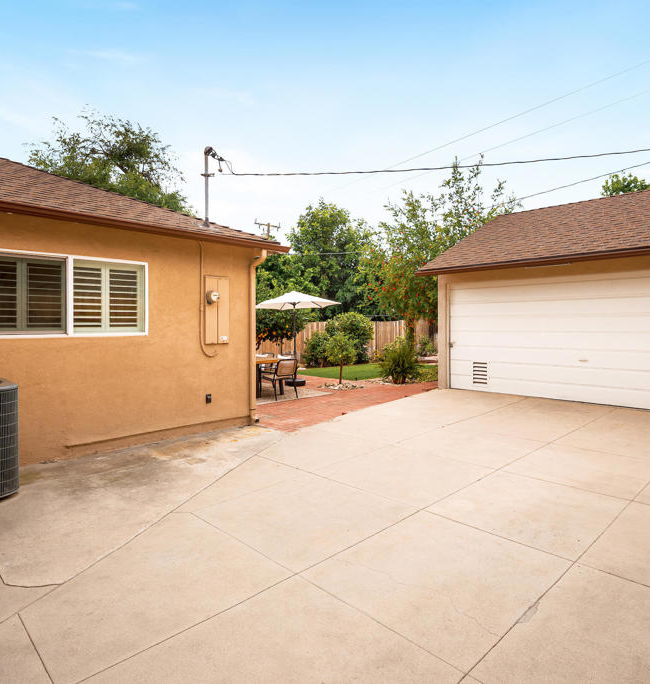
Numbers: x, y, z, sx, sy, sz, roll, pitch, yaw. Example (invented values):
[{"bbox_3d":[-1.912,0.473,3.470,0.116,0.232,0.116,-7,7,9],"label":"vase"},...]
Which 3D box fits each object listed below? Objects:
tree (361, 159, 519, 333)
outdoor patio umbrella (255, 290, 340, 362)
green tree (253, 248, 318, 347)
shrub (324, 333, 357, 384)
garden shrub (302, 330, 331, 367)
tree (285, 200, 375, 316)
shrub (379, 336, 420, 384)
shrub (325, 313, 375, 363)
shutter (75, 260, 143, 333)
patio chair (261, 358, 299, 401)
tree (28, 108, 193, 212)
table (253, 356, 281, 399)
[{"bbox_3d":[3.957,-2.683,15.600,5.414,7.208,5.414,0,2,0],"label":"tree"},{"bbox_3d":[-0.744,-0.087,11.040,2.290,2.290,2.290,0,2,0],"label":"outdoor patio umbrella"},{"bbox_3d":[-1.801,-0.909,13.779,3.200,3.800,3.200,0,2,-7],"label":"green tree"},{"bbox_3d":[0.376,0.406,11.050,0.801,1.250,0.801,0,2,0],"label":"shrub"},{"bbox_3d":[-0.259,0.274,15.715,1.200,1.320,1.200,0,2,-1],"label":"garden shrub"},{"bbox_3d":[0.152,-2.636,19.731,4.000,6.900,4.000,0,2,0],"label":"tree"},{"bbox_3d":[1.844,0.431,11.118,1.000,1.140,1.000,0,2,9],"label":"shrub"},{"bbox_3d":[0.931,-0.142,17.300,1.824,1.957,1.824,0,2,0],"label":"shrub"},{"bbox_3d":[-2.218,-0.460,4.713,0.710,0.720,0.050,-2,2,-45],"label":"shutter"},{"bbox_3d":[-0.926,0.723,9.067,0.570,0.780,0.600,-2,2,-45],"label":"patio chair"},{"bbox_3d":[-8.084,-3.921,17.000,6.351,9.596,6.351,0,2,0],"label":"tree"},{"bbox_3d":[-1.607,0.727,9.733,0.850,0.730,1.550,-2,2,-45],"label":"table"}]

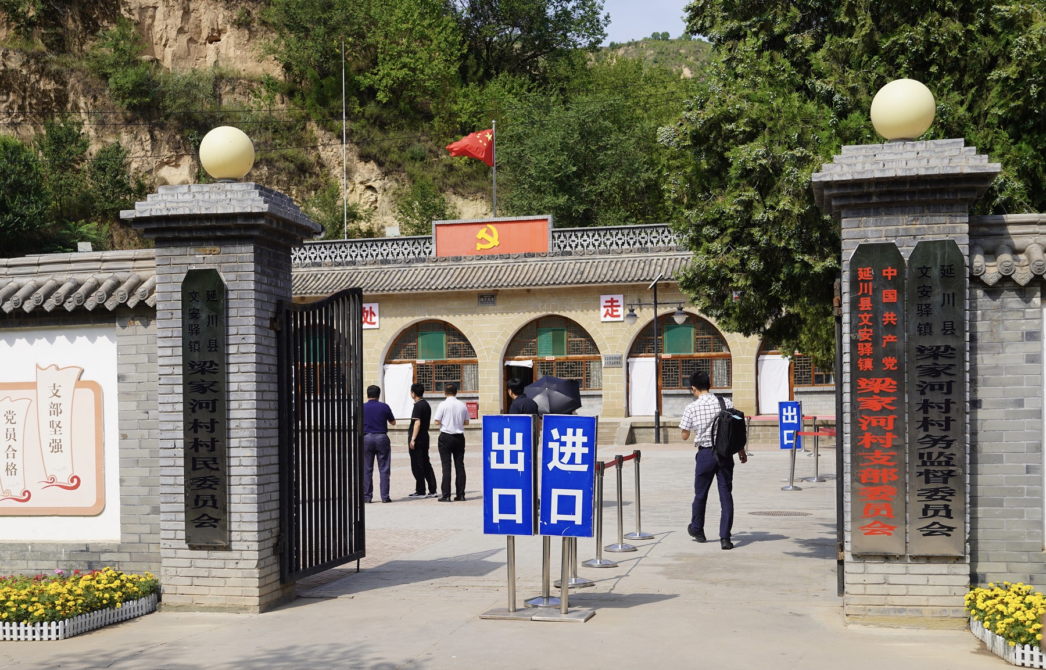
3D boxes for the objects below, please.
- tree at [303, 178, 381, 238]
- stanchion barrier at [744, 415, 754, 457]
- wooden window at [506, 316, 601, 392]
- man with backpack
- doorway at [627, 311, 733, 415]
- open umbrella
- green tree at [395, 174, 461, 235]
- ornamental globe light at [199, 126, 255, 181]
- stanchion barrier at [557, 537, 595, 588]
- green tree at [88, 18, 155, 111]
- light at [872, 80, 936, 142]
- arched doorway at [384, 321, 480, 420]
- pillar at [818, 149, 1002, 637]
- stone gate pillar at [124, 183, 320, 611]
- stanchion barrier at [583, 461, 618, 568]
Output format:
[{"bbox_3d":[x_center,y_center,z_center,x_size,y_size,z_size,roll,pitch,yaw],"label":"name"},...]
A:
[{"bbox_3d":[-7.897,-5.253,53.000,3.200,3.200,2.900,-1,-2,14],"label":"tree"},{"bbox_3d":[5.352,2.427,29.000,0.320,0.910,0.320,-1,-2,11],"label":"stanchion barrier"},{"bbox_3d":[1.057,0.631,41.000,3.200,2.450,0.220,-1,-2,14],"label":"wooden window"},{"bbox_3d":[1.885,1.235,12.100,0.620,1.740,0.550,-1,-2,-9],"label":"man with backpack"},{"bbox_3d":[4.894,0.919,38.150,3.200,3.260,0.400,-1,-2,16],"label":"doorway"},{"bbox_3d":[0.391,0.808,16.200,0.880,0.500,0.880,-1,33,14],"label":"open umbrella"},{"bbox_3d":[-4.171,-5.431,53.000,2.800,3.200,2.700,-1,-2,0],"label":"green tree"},{"bbox_3d":[-2.194,-1.345,9.050,0.410,0.405,0.410,-1,-2,14],"label":"ornamental globe light"},{"bbox_3d":[0.418,1.538,9.820,0.330,0.910,0.330,-1,-2,11],"label":"stanchion barrier"},{"bbox_3d":[-20.455,-13.802,62.000,3.500,4.700,3.400,0,-2,-17],"label":"green tree"},{"bbox_3d":[2.494,-1.473,8.000,0.410,0.405,0.410,-1,-2,14],"label":"light"},{"bbox_3d":[-3.128,1.159,41.700,3.300,3.300,0.400,-1,-2,14],"label":"arched doorway"},{"bbox_3d":[2.496,0.272,7.980,1.100,3.060,1.100,-1,-2,11],"label":"pillar"},{"bbox_3d":[-2.195,0.442,9.100,1.100,3.060,1.100,-1,-2,11],"label":"stone gate pillar"},{"bbox_3d":[0.700,1.602,11.000,0.320,0.920,0.320,0,-2,14],"label":"stanchion barrier"}]

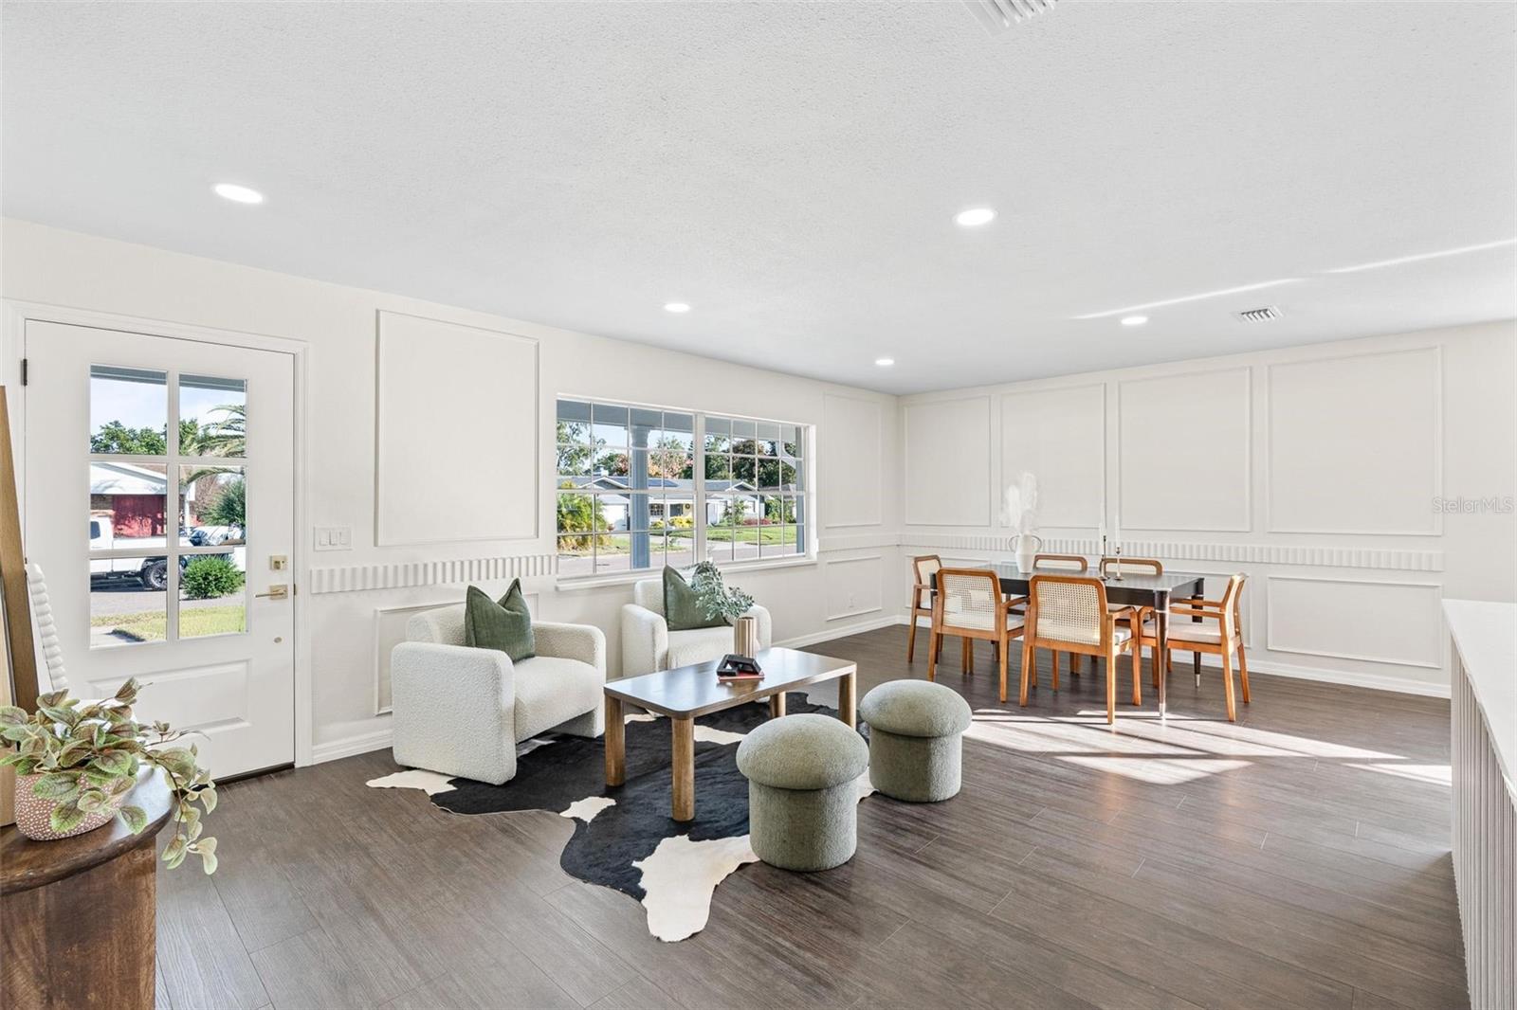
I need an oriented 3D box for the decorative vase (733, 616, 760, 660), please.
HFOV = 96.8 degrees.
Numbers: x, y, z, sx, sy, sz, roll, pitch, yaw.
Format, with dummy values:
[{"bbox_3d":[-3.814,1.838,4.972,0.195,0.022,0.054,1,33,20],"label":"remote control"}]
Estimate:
[{"bbox_3d":[-0.067,0.748,3.721,0.120,0.230,0.120,0,0,44],"label":"decorative vase"}]

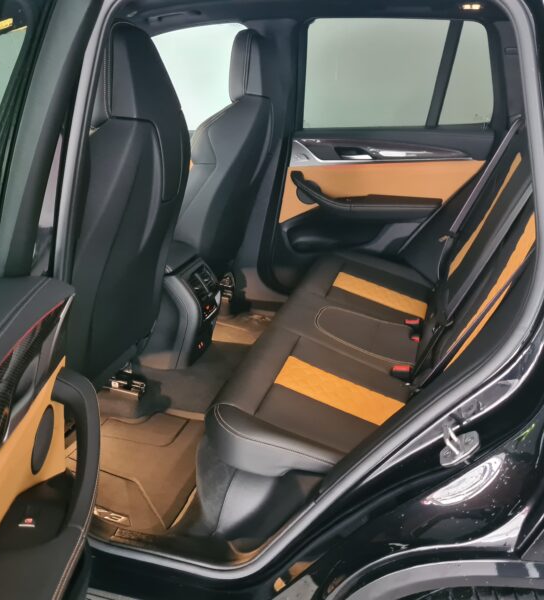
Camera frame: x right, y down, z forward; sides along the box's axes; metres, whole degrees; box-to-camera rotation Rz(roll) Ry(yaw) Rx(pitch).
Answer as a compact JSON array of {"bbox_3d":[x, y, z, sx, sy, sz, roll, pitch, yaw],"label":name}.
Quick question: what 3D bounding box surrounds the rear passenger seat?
[{"bbox_3d":[0.416,-0.033,1.789,0.910,1.000,1.320,7,24,17],"label":"rear passenger seat"}]

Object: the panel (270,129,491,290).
[{"bbox_3d":[0.415,-0.354,2.466,0.840,0.710,0.130,7,24,17],"label":"panel"}]

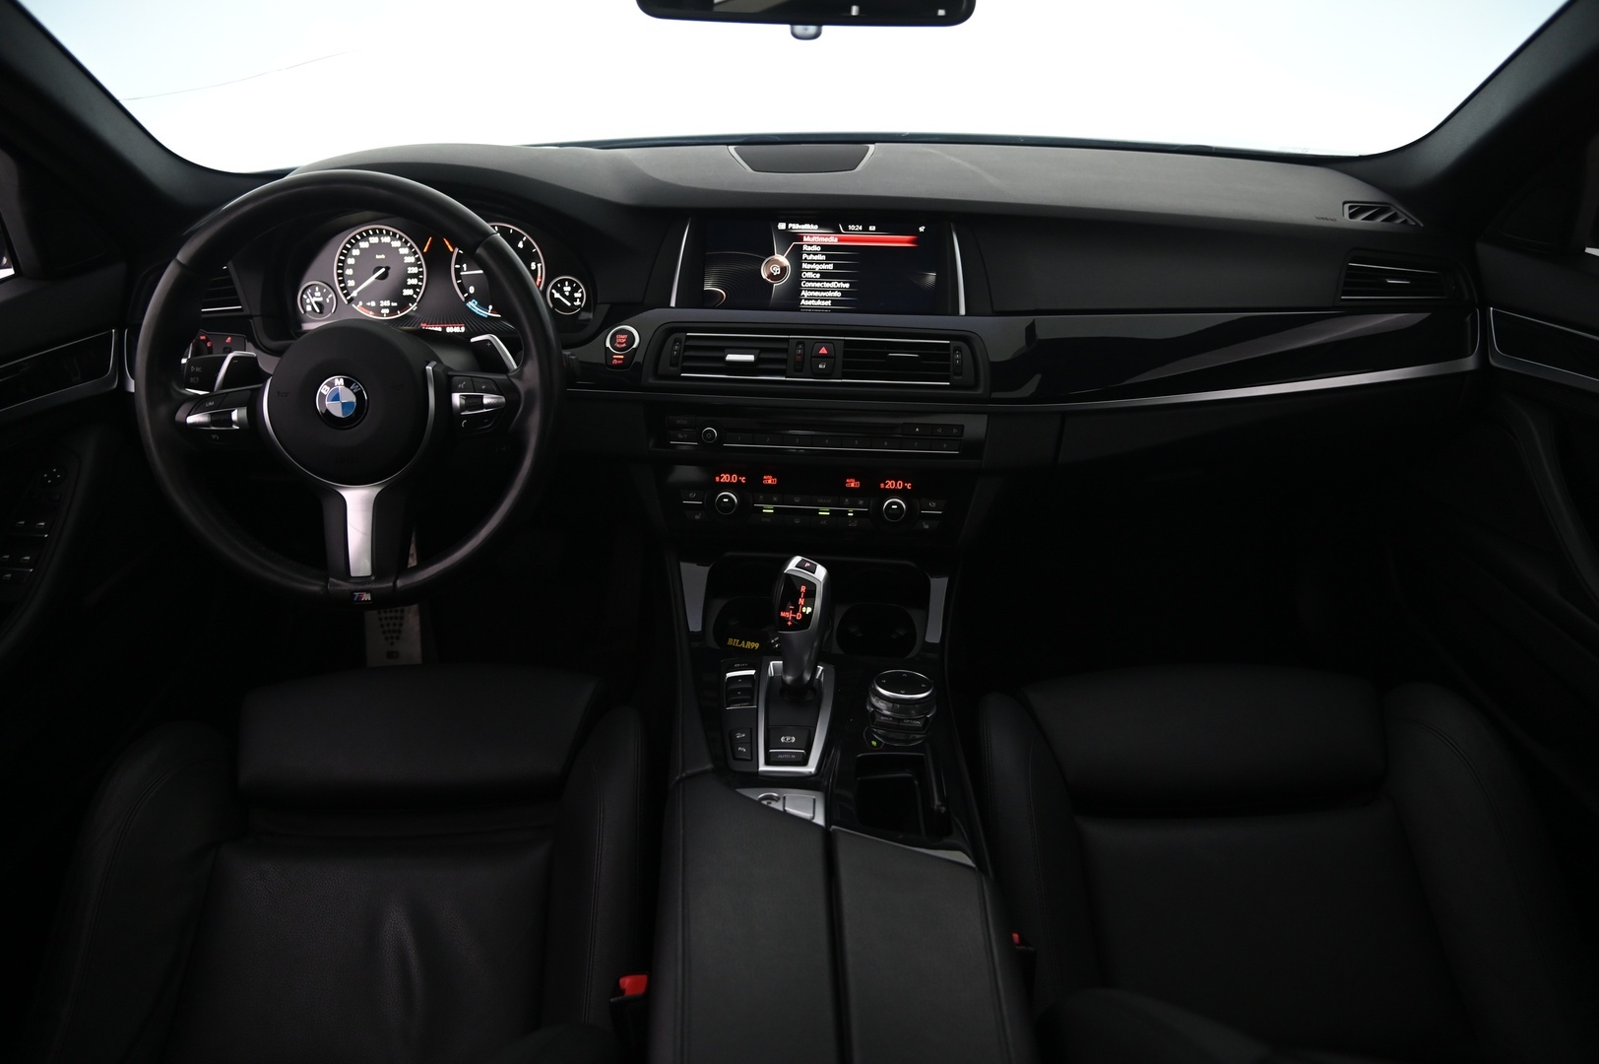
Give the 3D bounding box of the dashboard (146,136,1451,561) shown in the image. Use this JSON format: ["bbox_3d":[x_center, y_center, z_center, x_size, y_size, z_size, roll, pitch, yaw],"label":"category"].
[{"bbox_3d":[0.015,-0.251,1.235,1.430,0.390,0.420,-1,25,1],"label":"dashboard"}]

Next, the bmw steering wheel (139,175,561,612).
[{"bbox_3d":[-0.389,-0.122,0.952,0.375,0.375,0.100,0,4,2],"label":"bmw steering wheel"}]

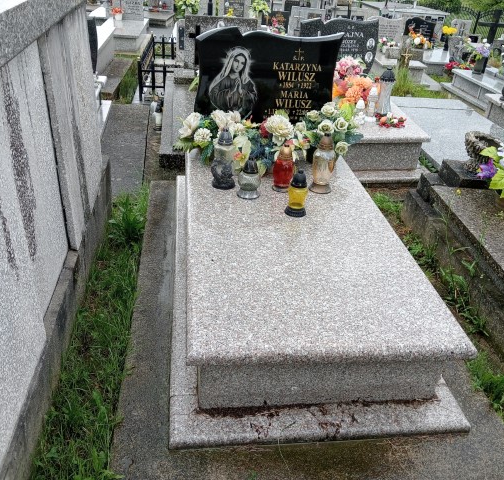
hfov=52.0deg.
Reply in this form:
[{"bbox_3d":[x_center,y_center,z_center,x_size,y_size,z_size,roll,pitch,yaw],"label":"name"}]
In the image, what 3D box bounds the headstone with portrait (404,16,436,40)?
[{"bbox_3d":[3.276,-3.993,9.877,0.626,0.483,0.105,4,29,-1],"label":"headstone with portrait"}]

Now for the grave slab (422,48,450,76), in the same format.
[{"bbox_3d":[3.463,-3.374,9.853,0.850,0.280,1.500,1,31,-5],"label":"grave slab"}]

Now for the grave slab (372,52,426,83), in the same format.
[{"bbox_3d":[2.257,-2.814,8.309,0.715,0.245,1.627,4,29,-1],"label":"grave slab"}]

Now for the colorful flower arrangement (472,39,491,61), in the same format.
[{"bbox_3d":[3.637,-3.019,8.187,0.250,0.270,0.230,-1,31,-7],"label":"colorful flower arrangement"}]

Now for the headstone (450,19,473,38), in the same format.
[{"bbox_3d":[4.441,-4.403,10.863,0.446,0.433,0.105,4,29,-1],"label":"headstone"}]

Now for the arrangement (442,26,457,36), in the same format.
[{"bbox_3d":[3.866,-4.082,10.114,0.240,0.180,0.220,-1,31,-7],"label":"arrangement"}]

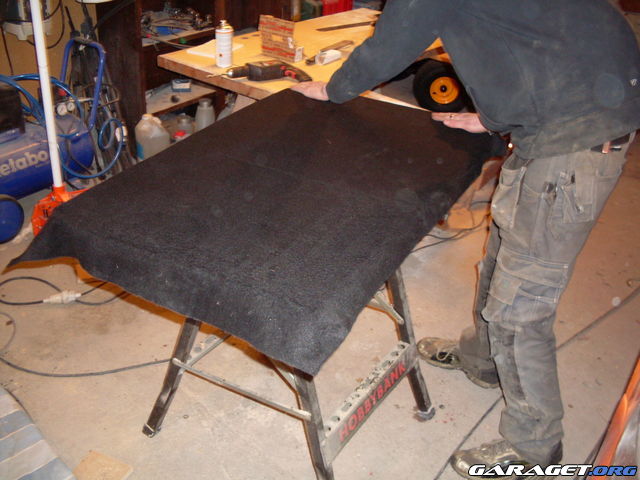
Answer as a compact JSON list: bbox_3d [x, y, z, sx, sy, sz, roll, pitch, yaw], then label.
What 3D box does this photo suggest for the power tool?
[{"bbox_3d":[-0.176,-0.587,2.486,0.290,0.072,0.175,-10,31,-22],"label":"power tool"}]

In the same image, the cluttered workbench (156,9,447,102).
[{"bbox_3d":[0.075,-0.542,3.323,0.700,0.787,1.500,21,34,31],"label":"cluttered workbench"}]

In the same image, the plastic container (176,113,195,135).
[{"bbox_3d":[-0.759,-0.644,3.950,0.092,0.140,0.092,-7,30,-16],"label":"plastic container"}]

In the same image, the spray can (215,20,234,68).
[{"bbox_3d":[-0.361,-0.737,2.638,0.066,0.175,0.066,-1,29,-6],"label":"spray can"}]

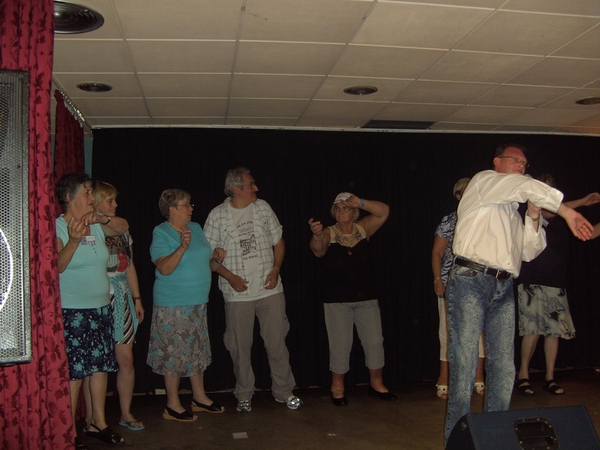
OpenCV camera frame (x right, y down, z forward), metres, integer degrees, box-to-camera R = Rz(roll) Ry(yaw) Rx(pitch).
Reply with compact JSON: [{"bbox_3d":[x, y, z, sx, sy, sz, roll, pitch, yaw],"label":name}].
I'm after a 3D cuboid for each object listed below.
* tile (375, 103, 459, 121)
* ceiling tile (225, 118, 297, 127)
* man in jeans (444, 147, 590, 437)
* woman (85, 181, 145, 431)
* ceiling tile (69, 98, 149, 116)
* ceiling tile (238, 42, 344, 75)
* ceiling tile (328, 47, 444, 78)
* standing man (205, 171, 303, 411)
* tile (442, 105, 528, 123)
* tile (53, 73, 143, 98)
[{"bbox_3d":[0.933,-0.908,5.128,0.600,0.025,0.600,0,-4,-9],"label":"tile"},{"bbox_3d":[-0.343,-0.865,5.542,0.600,0.025,0.600,0,-4,-9],"label":"ceiling tile"},{"bbox_3d":[1.143,0.368,3.382,0.580,1.680,0.600,2,-5,-40],"label":"man in jeans"},{"bbox_3d":[-1.177,0.498,3.968,0.400,1.570,0.470,-4,-5,43],"label":"woman"},{"bbox_3d":[-1.427,-0.882,4.780,0.600,0.025,0.600,0,-4,-9],"label":"ceiling tile"},{"bbox_3d":[-0.081,-0.975,3.753,0.600,0.025,0.600,0,-4,-8],"label":"ceiling tile"},{"bbox_3d":[0.512,-0.976,3.842,0.600,0.025,0.600,0,-4,-8],"label":"ceiling tile"},{"bbox_3d":[-0.347,0.459,4.640,0.660,1.770,0.450,0,-4,-16],"label":"standing man"},{"bbox_3d":[1.499,-0.895,5.171,0.600,0.025,0.600,0,-4,-8],"label":"tile"},{"bbox_3d":[-1.337,-0.912,4.178,0.600,0.025,0.600,0,-4,-8],"label":"tile"}]

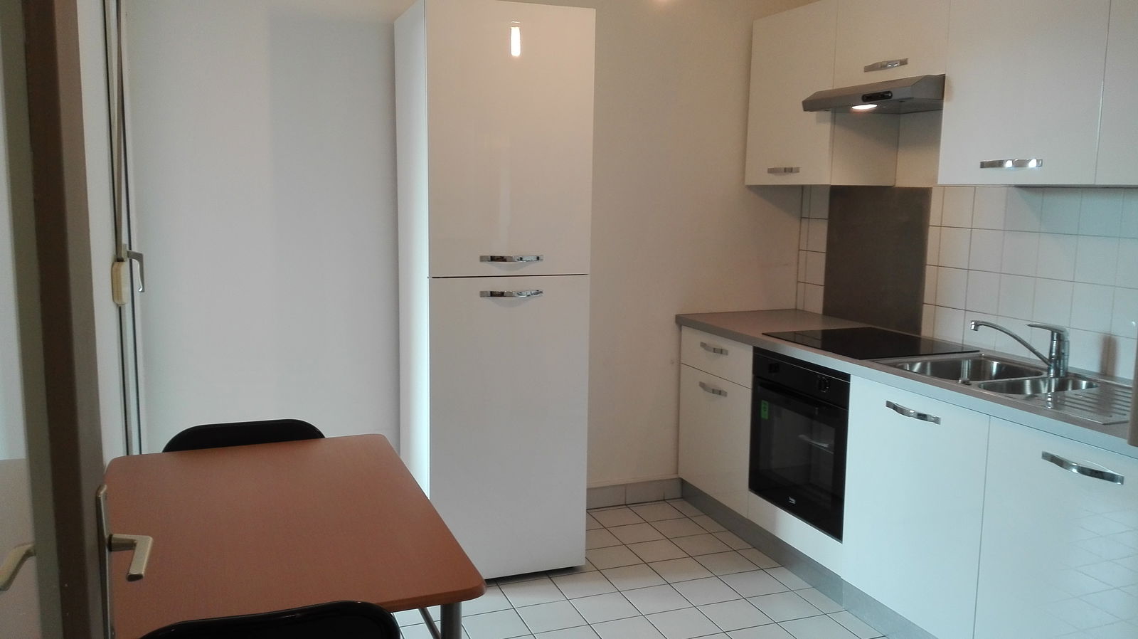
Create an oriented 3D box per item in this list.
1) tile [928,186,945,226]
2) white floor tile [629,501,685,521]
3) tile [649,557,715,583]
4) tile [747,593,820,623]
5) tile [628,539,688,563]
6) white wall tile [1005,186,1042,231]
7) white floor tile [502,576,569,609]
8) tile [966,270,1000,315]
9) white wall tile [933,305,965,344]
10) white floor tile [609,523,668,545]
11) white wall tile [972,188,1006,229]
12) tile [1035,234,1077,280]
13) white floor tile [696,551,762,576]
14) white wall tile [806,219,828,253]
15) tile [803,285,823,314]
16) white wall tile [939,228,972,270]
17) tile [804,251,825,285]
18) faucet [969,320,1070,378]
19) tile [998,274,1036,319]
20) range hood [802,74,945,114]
[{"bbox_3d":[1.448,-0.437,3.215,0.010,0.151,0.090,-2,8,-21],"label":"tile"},{"bbox_3d":[0.414,0.904,3.786,0.200,0.010,0.181,-2,9,-21],"label":"white floor tile"},{"bbox_3d":[0.444,0.997,3.224,0.200,0.010,0.181,-2,9,-21],"label":"tile"},{"bbox_3d":[0.801,1.070,3.023,0.212,0.010,0.198,-2,9,-21],"label":"tile"},{"bbox_3d":[0.364,0.948,3.325,0.203,0.010,0.186,-1,9,-23],"label":"tile"},{"bbox_3d":[1.661,-0.400,2.966,0.010,0.160,0.147,-2,9,-21],"label":"white wall tile"},{"bbox_3d":[-0.131,0.983,2.919,0.203,0.010,0.186,-1,9,-23],"label":"white floor tile"},{"bbox_3d":[1.534,-0.100,3.011,0.010,0.151,0.149,-2,8,-21],"label":"tile"},{"bbox_3d":[1.547,0.027,3.305,0.010,0.142,0.147,-2,9,-21],"label":"white wall tile"},{"bbox_3d":[0.293,0.921,3.493,0.203,0.010,0.186,-1,9,-23],"label":"white floor tile"},{"bbox_3d":[1.547,-0.407,2.989,0.010,0.152,0.136,-3,9,-24],"label":"white wall tile"},{"bbox_3d":[1.714,-0.219,2.852,0.010,0.160,0.147,-2,9,-21],"label":"tile"},{"bbox_3d":[0.636,0.989,3.288,0.200,0.010,0.181,-2,9,-21],"label":"white floor tile"},{"bbox_3d":[1.237,-0.416,4.042,0.010,0.160,0.147,-2,9,-21],"label":"white wall tile"},{"bbox_3d":[1.170,-0.088,3.906,0.010,0.153,0.143,-1,9,-23],"label":"tile"},{"bbox_3d":[1.486,-0.270,3.126,0.010,0.151,0.149,-2,8,-21],"label":"white wall tile"},{"bbox_3d":[1.174,-0.242,3.856,0.010,0.152,0.136,-3,9,-24],"label":"tile"},{"bbox_3d":[1.470,0.092,2.667,0.288,0.167,0.060,3,9,15],"label":"faucet"},{"bbox_3d":[1.659,-0.083,3.010,0.010,0.160,0.147,-2,9,-21],"label":"tile"},{"bbox_3d":[1.298,-0.857,3.151,0.490,0.088,0.595,-2,9,-21],"label":"range hood"}]

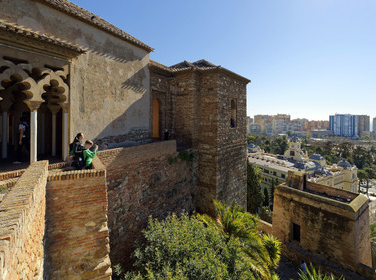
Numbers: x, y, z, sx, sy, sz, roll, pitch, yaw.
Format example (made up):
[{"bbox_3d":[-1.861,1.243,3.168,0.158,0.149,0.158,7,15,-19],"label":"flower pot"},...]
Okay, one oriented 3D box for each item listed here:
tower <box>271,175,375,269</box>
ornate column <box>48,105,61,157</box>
[{"bbox_3d":[13.400,7.280,19.300,4.300,7.100,7.000,-2,4,-35],"label":"tower"},{"bbox_3d":[-5.720,-0.407,8.000,0.370,2.200,0.370,2,3,34],"label":"ornate column"}]

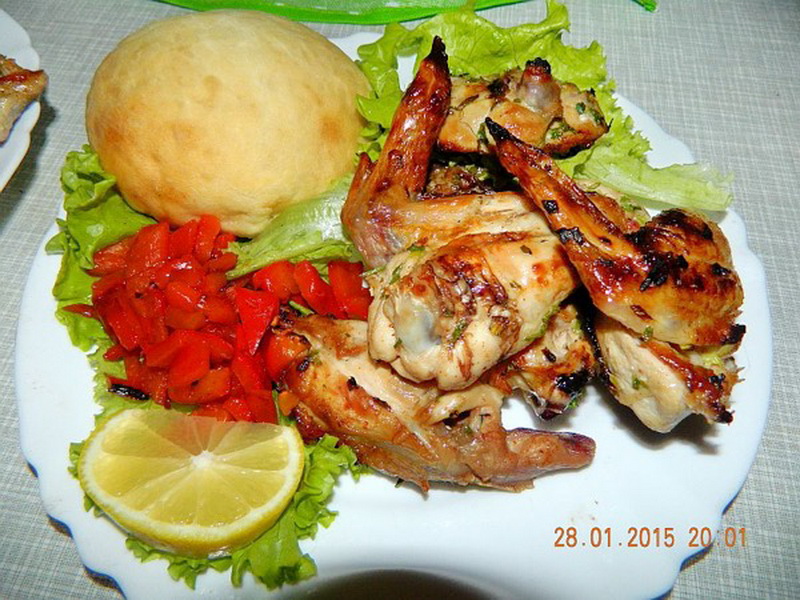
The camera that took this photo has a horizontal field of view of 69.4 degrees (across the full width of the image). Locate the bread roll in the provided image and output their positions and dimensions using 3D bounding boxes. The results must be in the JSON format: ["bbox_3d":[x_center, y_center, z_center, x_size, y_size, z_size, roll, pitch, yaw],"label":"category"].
[{"bbox_3d":[-0.063,-0.070,0.217,0.103,0.053,0.103,-1,60,1],"label":"bread roll"}]

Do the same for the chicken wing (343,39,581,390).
[{"bbox_3d":[0.015,-0.032,0.183,0.065,0.046,0.116,-7,60,-2],"label":"chicken wing"}]

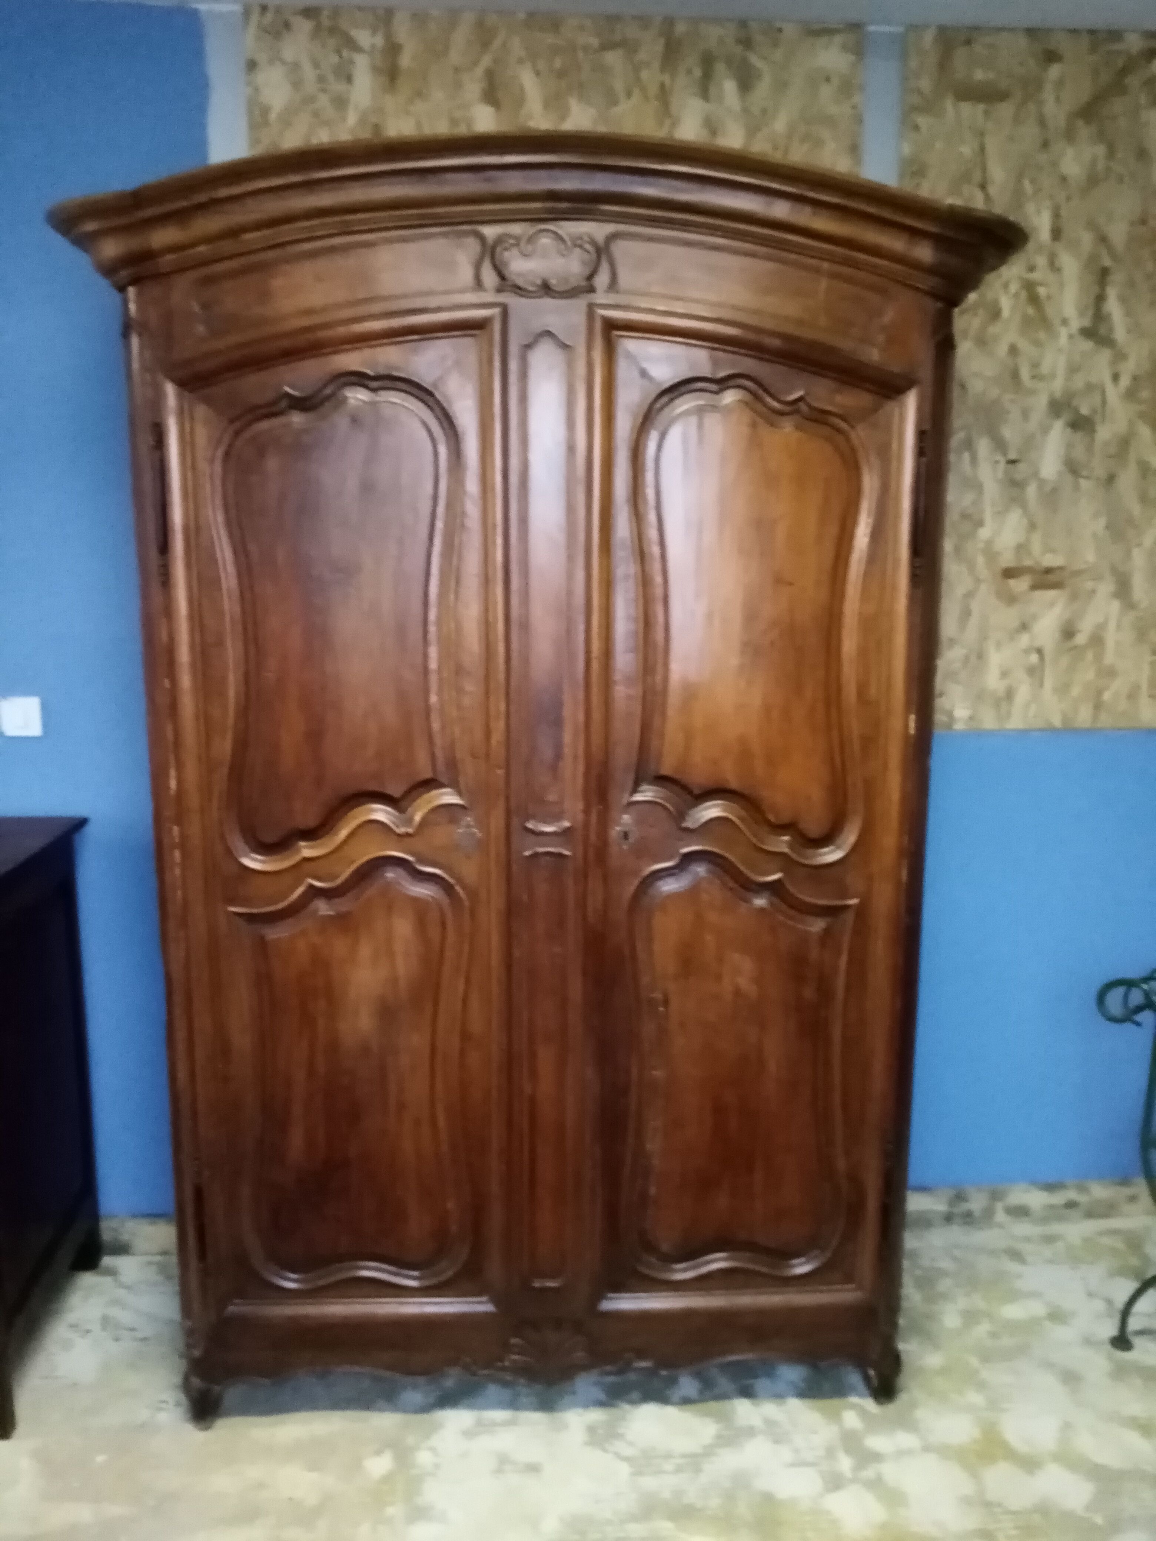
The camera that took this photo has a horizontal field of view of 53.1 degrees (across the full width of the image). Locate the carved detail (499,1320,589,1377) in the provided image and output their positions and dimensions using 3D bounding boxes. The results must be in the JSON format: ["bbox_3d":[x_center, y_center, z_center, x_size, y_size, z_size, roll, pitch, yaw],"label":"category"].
[{"bbox_3d":[-0.057,1.039,2.081,0.164,0.106,0.035,0,9,-3],"label":"carved detail"}]

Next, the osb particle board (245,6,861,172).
[{"bbox_3d":[-0.037,-0.772,2.356,1.201,1.398,0.018,-1,10,-4],"label":"osb particle board"}]

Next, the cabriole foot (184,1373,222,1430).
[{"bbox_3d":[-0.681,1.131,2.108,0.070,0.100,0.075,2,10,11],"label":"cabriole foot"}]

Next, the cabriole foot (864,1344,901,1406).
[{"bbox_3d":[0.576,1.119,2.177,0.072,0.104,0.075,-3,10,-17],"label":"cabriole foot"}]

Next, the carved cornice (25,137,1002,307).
[{"bbox_3d":[-0.058,-0.873,1.974,1.451,0.215,0.540,0,10,-3],"label":"carved cornice"}]

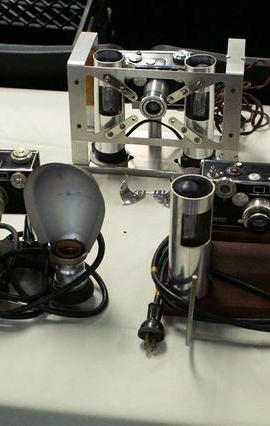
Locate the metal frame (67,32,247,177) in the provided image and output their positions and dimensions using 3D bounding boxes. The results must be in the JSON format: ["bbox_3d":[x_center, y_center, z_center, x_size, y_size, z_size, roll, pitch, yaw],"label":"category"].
[{"bbox_3d":[0.058,-0.170,1.466,0.306,0.186,0.140,4,36,6],"label":"metal frame"}]

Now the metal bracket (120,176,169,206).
[{"bbox_3d":[0.022,-0.035,1.417,0.086,0.026,0.050,2,36,4],"label":"metal bracket"}]

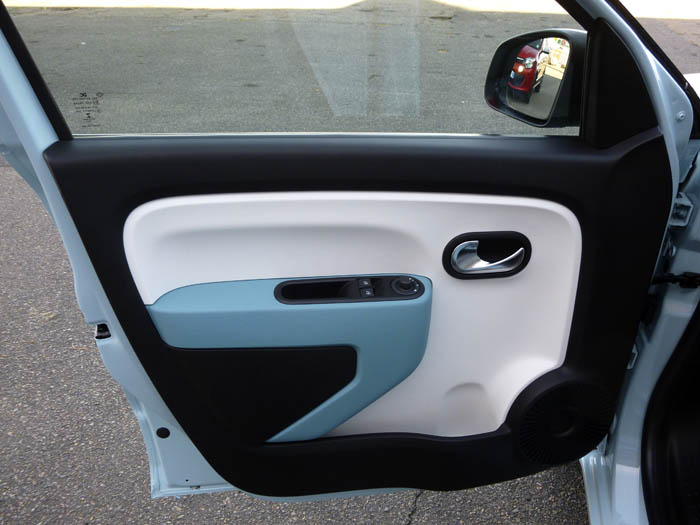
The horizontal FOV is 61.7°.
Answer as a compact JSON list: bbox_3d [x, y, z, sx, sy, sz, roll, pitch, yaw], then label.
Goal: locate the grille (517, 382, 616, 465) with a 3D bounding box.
[{"bbox_3d":[0.385,0.286,1.043,0.178,0.178,0.030,-2,23,-4],"label":"grille"}]

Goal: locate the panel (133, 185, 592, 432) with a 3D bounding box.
[{"bbox_3d":[0.012,0.092,0.968,0.730,0.425,0.100,-2,24,-4],"label":"panel"}]

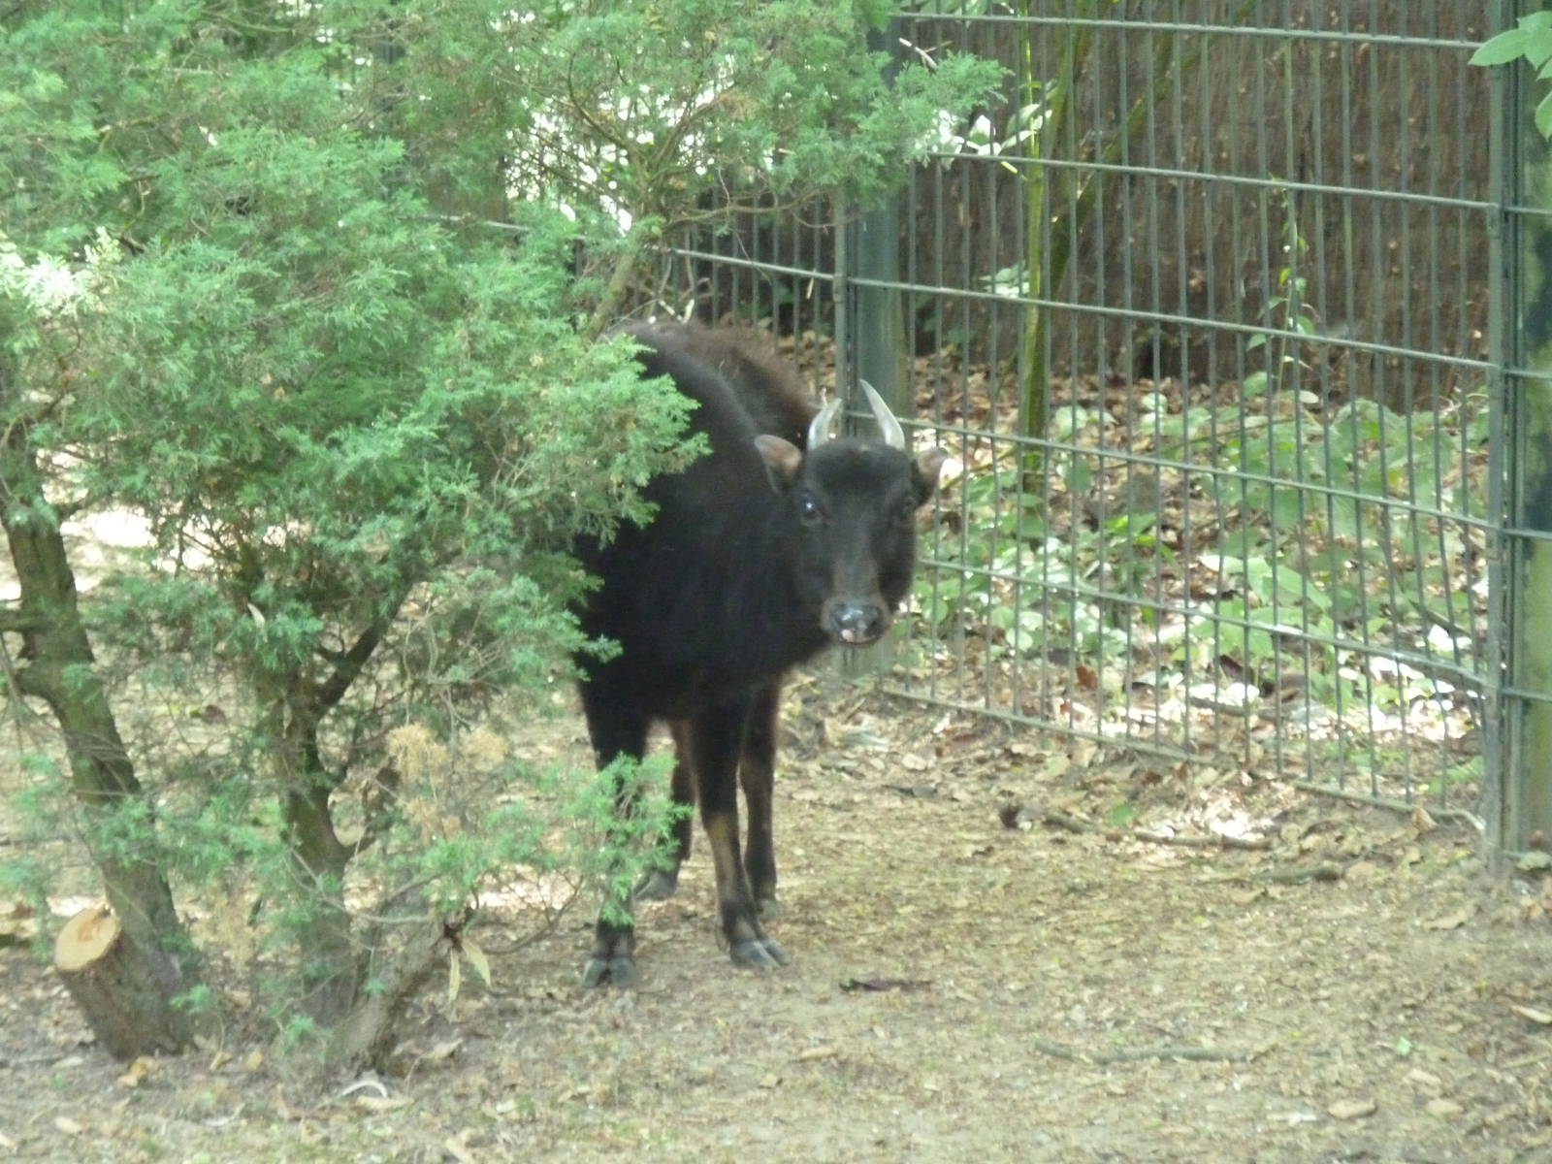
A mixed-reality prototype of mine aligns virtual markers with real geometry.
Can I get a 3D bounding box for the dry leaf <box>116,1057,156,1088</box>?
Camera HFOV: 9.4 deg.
[{"bbox_3d":[-0.665,0.510,9.796,0.041,0.027,0.035,0,4,0],"label":"dry leaf"}]

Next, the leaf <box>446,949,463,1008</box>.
[{"bbox_3d":[-0.336,0.415,9.850,0.015,0.061,0.014,0,4,0],"label":"leaf"}]

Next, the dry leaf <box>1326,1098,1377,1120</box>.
[{"bbox_3d":[0.581,0.532,9.516,0.049,0.018,0.033,0,4,0],"label":"dry leaf"}]

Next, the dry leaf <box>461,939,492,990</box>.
[{"bbox_3d":[-0.313,0.399,9.850,0.014,0.052,0.014,-30,3,0],"label":"dry leaf"}]

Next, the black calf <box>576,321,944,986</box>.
[{"bbox_3d":[-0.026,0.064,10.941,0.420,0.735,1.150,0,4,2],"label":"black calf"}]

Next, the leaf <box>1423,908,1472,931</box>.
[{"bbox_3d":[0.794,0.401,11.175,0.058,0.022,0.040,0,4,0],"label":"leaf"}]

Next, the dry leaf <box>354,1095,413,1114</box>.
[{"bbox_3d":[-0.399,0.531,9.590,0.058,0.014,0.028,0,4,0],"label":"dry leaf"}]

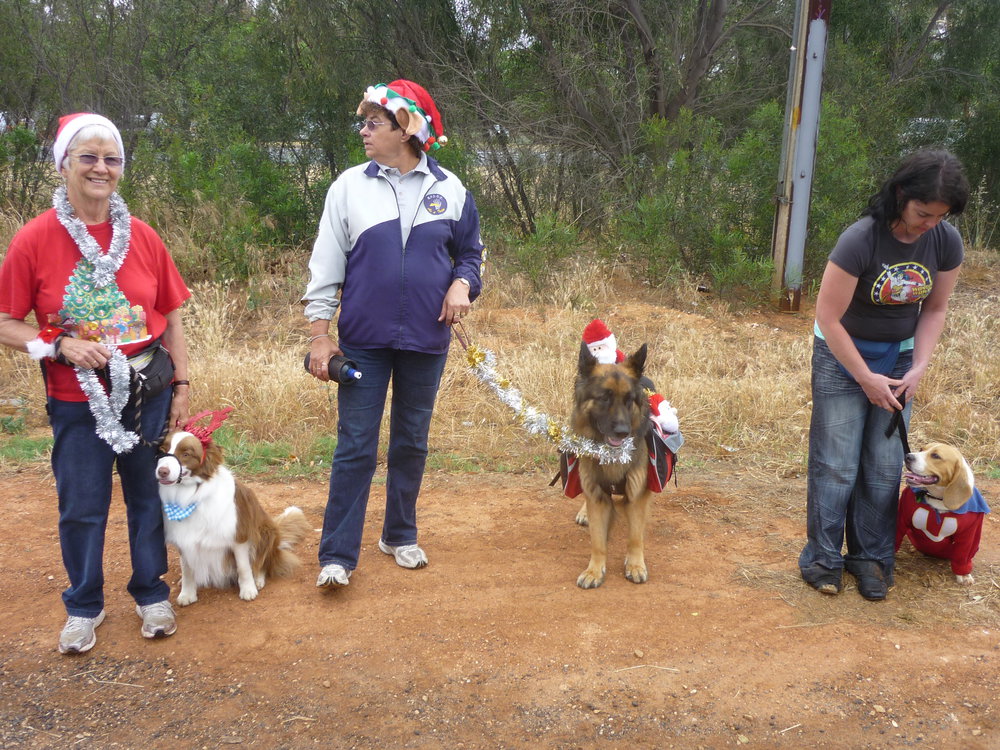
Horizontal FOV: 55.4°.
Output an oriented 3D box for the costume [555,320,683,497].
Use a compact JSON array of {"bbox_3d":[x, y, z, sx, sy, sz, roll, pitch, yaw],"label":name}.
[{"bbox_3d":[0.423,0.112,3.427,0.460,0.600,0.420,2,14,6],"label":"costume"}]

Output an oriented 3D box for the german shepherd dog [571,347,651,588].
[{"bbox_3d":[0.406,0.223,3.475,0.320,0.860,0.980,2,14,4],"label":"german shepherd dog"}]

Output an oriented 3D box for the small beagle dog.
[{"bbox_3d":[1.577,0.444,3.401,0.270,0.510,0.440,11,17,34],"label":"small beagle dog"}]

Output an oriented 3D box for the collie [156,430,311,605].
[{"bbox_3d":[-0.838,0.418,3.200,0.320,0.570,0.570,6,15,21],"label":"collie"}]

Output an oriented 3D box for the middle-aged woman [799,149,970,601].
[{"bbox_3d":[1.235,0.015,3.111,0.500,1.470,0.440,3,14,7],"label":"middle-aged woman"}]

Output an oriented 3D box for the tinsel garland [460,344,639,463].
[{"bbox_3d":[0.155,0.097,3.136,0.560,0.330,0.260,1,14,0],"label":"tinsel garland"}]

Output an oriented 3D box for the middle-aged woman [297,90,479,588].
[{"bbox_3d":[-0.348,-0.116,3.147,0.600,1.650,0.420,0,14,-3],"label":"middle-aged woman"}]

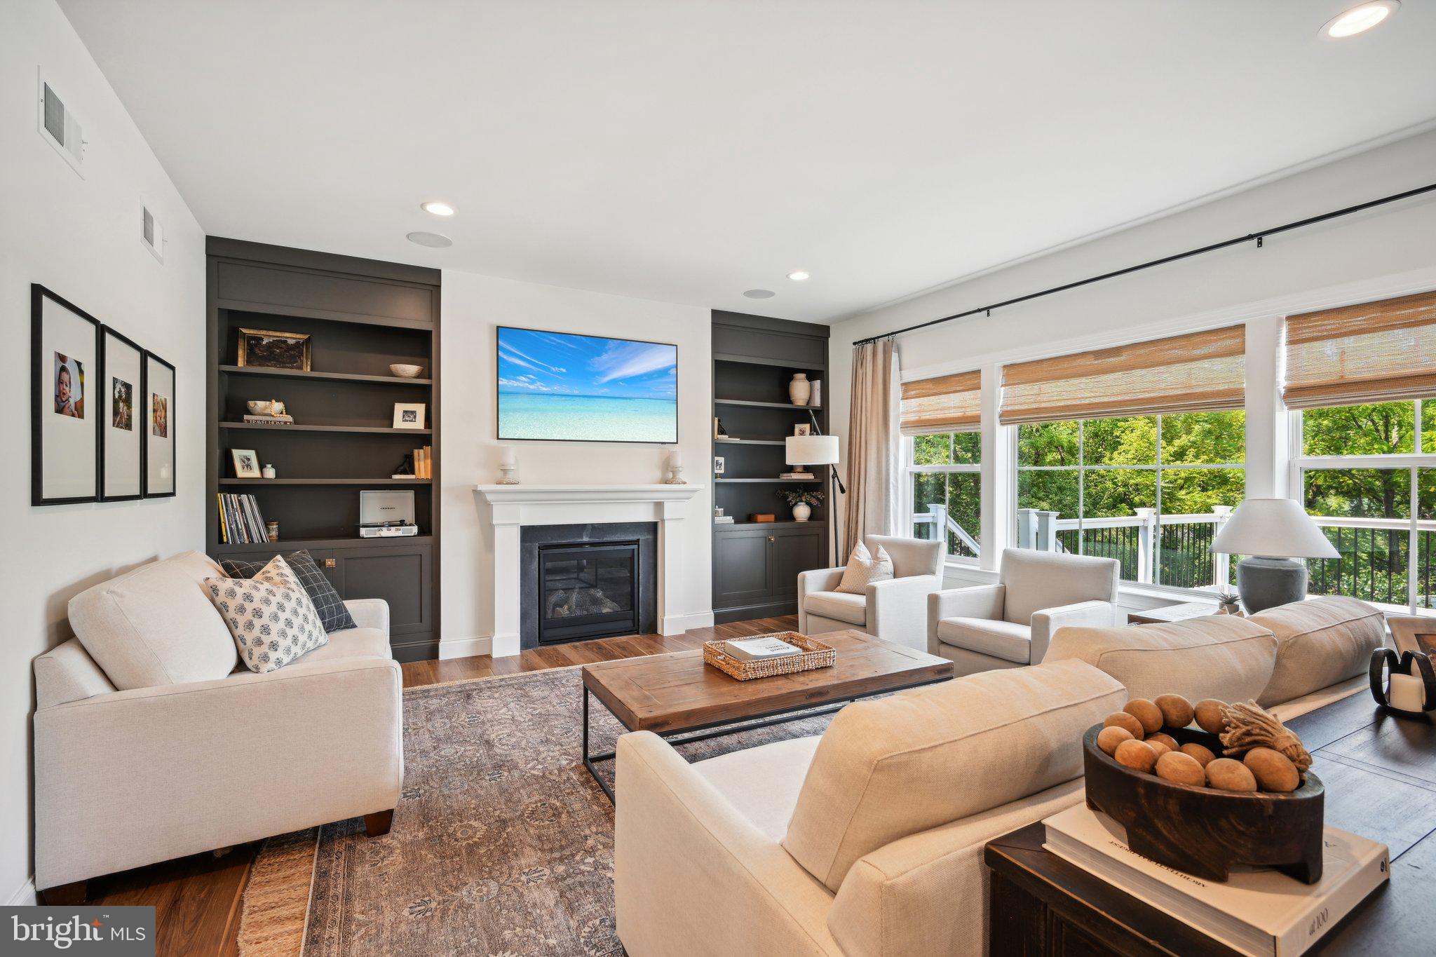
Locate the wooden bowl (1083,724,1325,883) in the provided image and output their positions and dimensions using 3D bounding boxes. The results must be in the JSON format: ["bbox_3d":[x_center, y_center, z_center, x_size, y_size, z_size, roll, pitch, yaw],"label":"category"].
[{"bbox_3d":[0.638,0.426,0.858,0.245,0.108,0.245,0,0,0],"label":"wooden bowl"}]

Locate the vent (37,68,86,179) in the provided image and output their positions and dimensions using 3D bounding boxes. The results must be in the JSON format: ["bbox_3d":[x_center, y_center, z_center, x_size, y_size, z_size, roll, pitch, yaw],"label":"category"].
[{"bbox_3d":[-2.045,-1.101,2.004,0.020,0.190,0.360,0,0,-29],"label":"vent"}]

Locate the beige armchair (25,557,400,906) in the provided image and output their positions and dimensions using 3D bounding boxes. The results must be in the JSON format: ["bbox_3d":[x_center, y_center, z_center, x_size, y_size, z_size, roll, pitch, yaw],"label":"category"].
[{"bbox_3d":[-1.840,0.806,2.600,0.925,0.960,1.330,0,0,-29],"label":"beige armchair"}]

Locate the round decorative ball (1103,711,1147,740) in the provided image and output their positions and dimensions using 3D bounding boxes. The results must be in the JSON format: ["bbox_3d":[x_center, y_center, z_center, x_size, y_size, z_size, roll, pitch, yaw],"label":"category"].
[{"bbox_3d":[0.576,0.358,0.906,0.048,0.048,0.048,0,0,0],"label":"round decorative ball"}]

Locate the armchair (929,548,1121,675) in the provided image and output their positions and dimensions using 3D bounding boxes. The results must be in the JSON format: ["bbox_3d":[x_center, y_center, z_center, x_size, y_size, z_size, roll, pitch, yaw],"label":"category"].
[{"bbox_3d":[1.831,0.885,3.807,0.830,0.810,0.720,0,0,-35],"label":"armchair"}]

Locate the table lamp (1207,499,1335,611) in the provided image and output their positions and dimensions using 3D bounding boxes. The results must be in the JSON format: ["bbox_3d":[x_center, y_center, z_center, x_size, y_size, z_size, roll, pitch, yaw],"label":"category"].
[{"bbox_3d":[2.569,0.379,2.951,0.445,0.590,0.445,0,0,-29],"label":"table lamp"}]

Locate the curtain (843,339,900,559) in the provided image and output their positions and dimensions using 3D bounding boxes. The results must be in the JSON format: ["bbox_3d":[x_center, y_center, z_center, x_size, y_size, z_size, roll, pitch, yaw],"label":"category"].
[{"bbox_3d":[1.313,0.037,5.628,0.140,2.480,0.650,0,0,-29],"label":"curtain"}]

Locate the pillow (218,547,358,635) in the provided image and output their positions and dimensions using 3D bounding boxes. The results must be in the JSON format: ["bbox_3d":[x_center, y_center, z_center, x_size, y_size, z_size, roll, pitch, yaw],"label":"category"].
[{"bbox_3d":[-2.070,0.572,3.105,0.150,0.470,0.480,-29,-9,14],"label":"pillow"}]

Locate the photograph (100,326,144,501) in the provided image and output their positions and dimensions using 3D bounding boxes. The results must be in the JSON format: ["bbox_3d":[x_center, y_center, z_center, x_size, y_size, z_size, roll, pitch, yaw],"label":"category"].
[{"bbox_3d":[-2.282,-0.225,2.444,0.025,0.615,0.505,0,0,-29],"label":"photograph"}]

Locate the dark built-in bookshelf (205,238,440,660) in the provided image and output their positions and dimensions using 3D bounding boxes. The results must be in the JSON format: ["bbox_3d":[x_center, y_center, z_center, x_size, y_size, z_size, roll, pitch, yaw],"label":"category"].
[{"bbox_3d":[-2.596,-0.092,4.305,1.300,2.735,0.340,0,0,-29],"label":"dark built-in bookshelf"}]

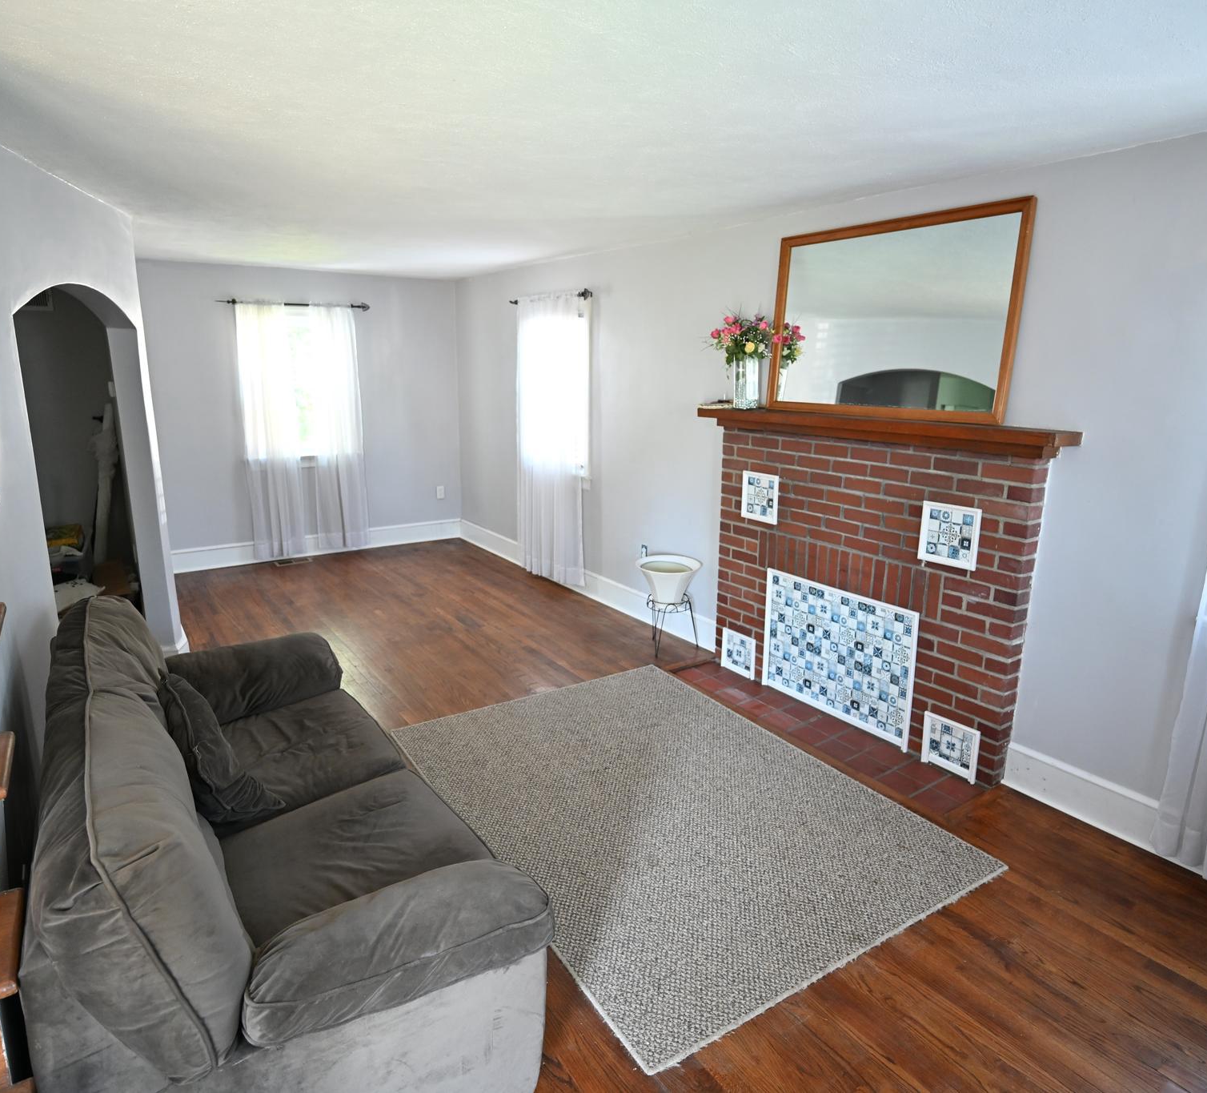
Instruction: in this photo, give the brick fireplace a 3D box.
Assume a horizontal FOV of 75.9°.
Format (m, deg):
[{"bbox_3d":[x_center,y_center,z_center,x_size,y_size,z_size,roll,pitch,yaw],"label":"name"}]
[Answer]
[{"bbox_3d":[1.114,0.121,3.657,0.199,1.441,1.874,-8,16,-33],"label":"brick fireplace"}]

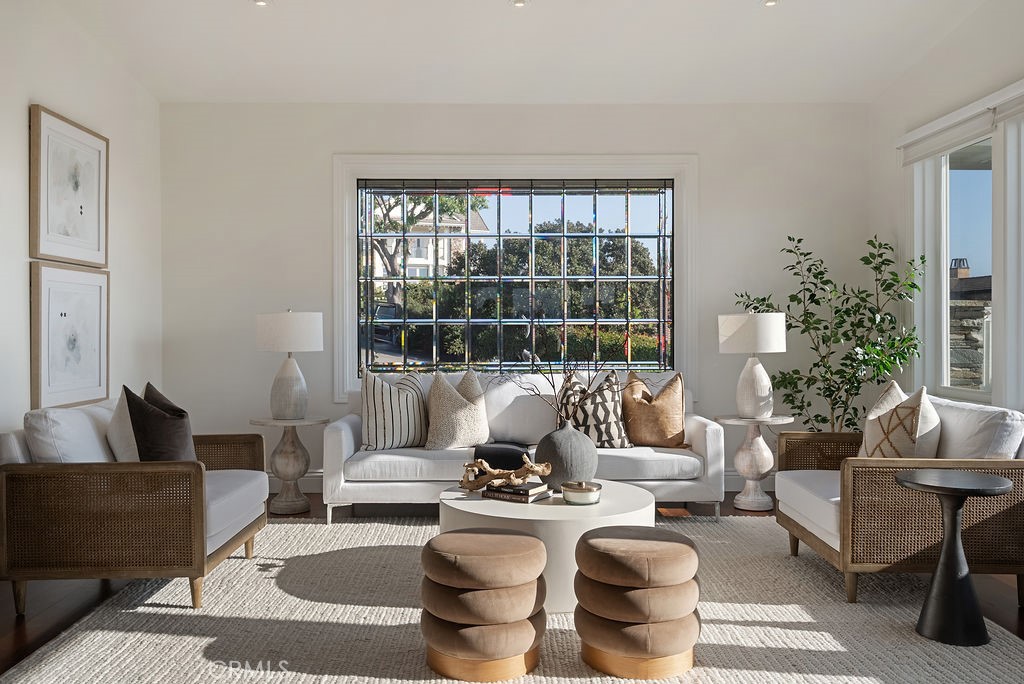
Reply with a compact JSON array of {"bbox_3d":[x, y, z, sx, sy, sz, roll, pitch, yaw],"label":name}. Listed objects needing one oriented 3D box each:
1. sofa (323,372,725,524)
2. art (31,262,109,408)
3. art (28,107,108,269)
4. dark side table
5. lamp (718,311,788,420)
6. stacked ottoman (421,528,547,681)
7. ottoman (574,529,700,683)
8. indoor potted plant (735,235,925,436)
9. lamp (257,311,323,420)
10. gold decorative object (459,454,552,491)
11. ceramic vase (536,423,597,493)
[{"bbox_3d":[0.071,0.660,5.478,2.442,0.899,0.955,0,0,-1],"label":"sofa"},{"bbox_3d":[-2.547,-0.041,4.795,0.047,0.801,0.766,0,0,-1],"label":"art"},{"bbox_3d":[-2.565,-0.866,4.824,0.050,0.820,0.750,0,0,0],"label":"art"},{"bbox_3d":[1.675,0.812,3.139,0.393,0.595,0.393,0,0,-1],"label":"dark side table"},{"bbox_3d":[1.622,0.145,5.566,0.458,0.708,0.458,0,0,0],"label":"lamp"},{"bbox_3d":[-0.099,0.907,2.909,0.440,0.425,0.440,0,0,0],"label":"stacked ottoman"},{"bbox_3d":[0.441,0.897,2.906,0.440,0.426,0.440,0,0,-1],"label":"ottoman"},{"bbox_3d":[2.050,0.207,5.398,1.070,1.820,0.920,0,0,0],"label":"indoor potted plant"},{"bbox_3d":[-1.472,0.148,5.472,0.442,0.720,0.442,0,0,-1],"label":"lamp"},{"bbox_3d":[-0.031,0.624,3.942,0.450,0.170,0.210,0,0,0],"label":"gold decorative object"},{"bbox_3d":[0.272,0.558,4.046,0.309,0.345,0.309,0,0,-1],"label":"ceramic vase"}]

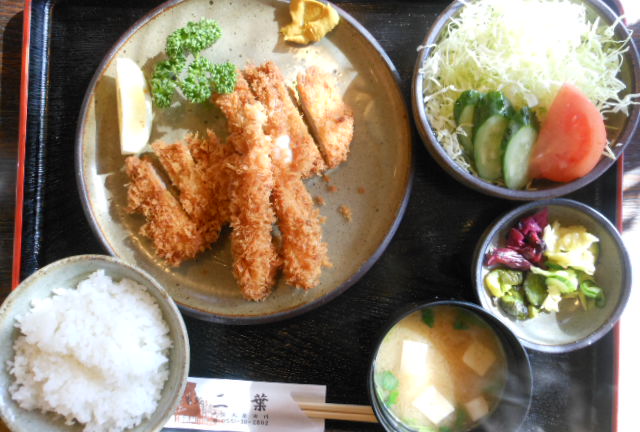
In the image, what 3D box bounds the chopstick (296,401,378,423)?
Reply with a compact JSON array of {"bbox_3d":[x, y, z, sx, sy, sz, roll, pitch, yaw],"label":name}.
[{"bbox_3d":[-0.038,0.154,0.414,0.210,0.006,0.013,3,89,1],"label":"chopstick"}]

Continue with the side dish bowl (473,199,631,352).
[{"bbox_3d":[0.169,0.044,0.397,0.112,0.040,0.112,0,89,1],"label":"side dish bowl"}]

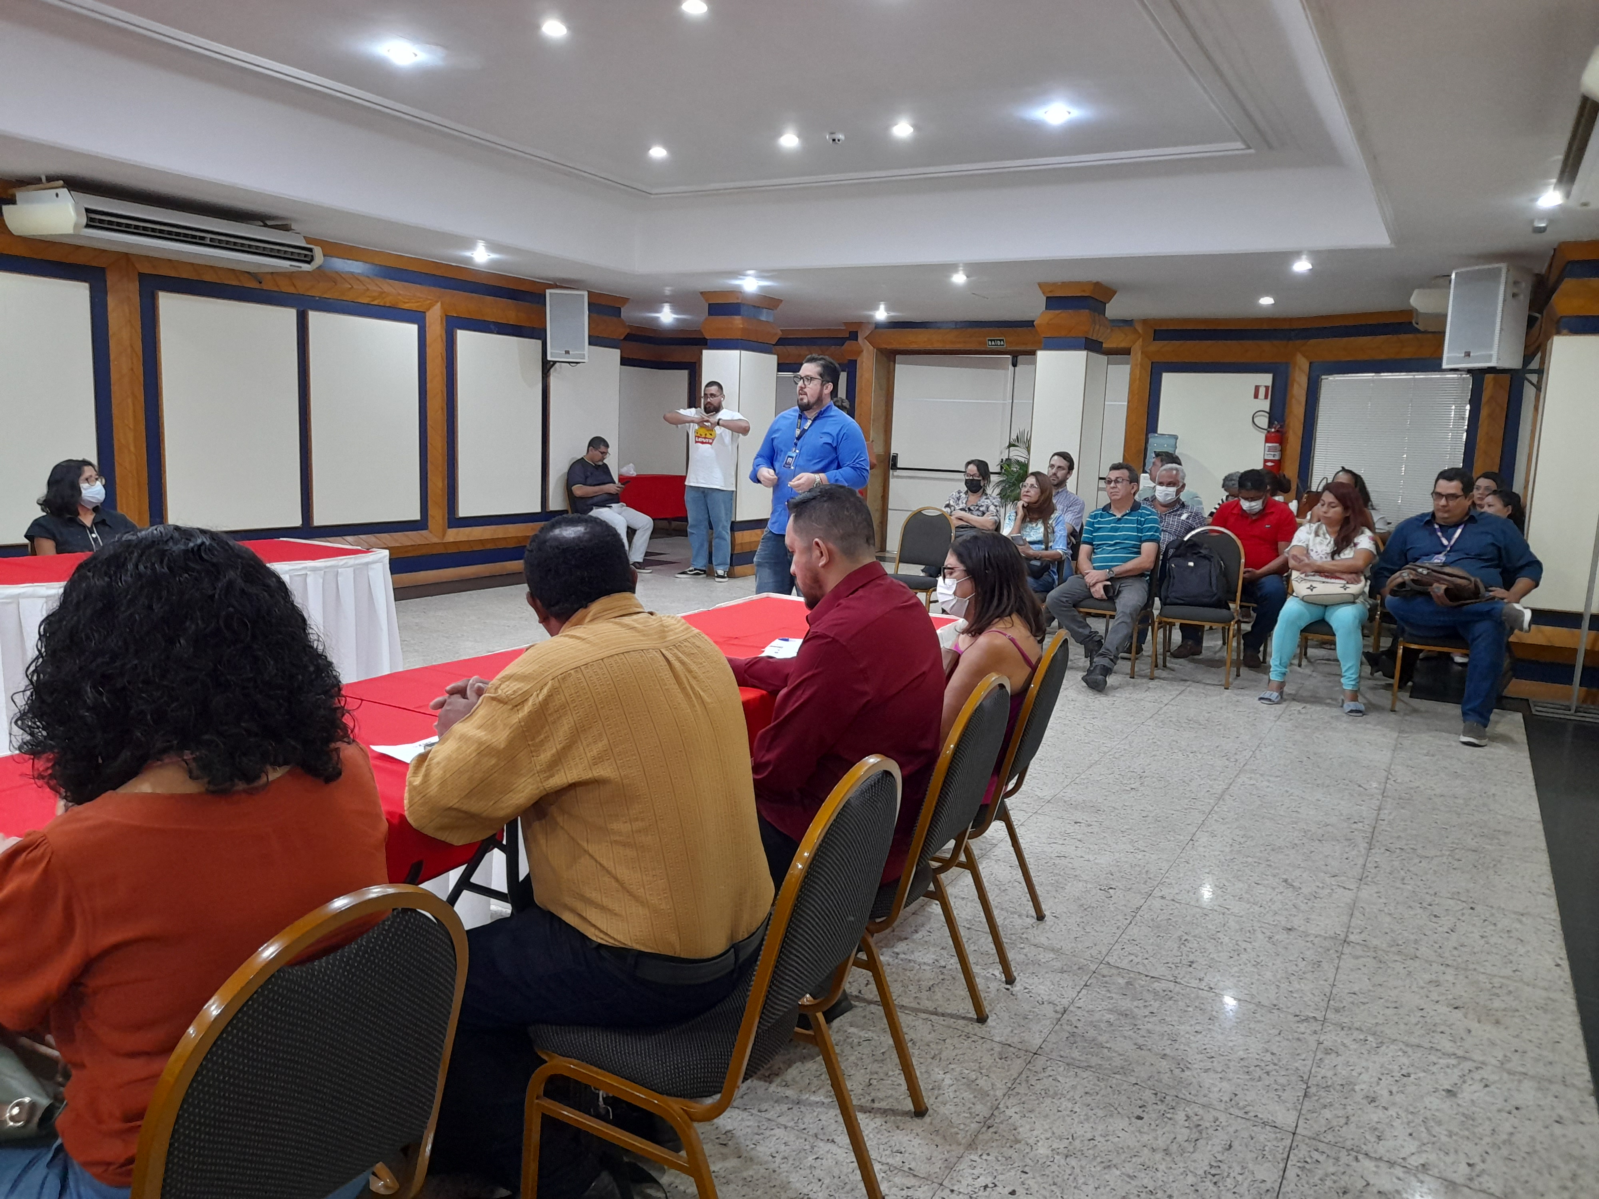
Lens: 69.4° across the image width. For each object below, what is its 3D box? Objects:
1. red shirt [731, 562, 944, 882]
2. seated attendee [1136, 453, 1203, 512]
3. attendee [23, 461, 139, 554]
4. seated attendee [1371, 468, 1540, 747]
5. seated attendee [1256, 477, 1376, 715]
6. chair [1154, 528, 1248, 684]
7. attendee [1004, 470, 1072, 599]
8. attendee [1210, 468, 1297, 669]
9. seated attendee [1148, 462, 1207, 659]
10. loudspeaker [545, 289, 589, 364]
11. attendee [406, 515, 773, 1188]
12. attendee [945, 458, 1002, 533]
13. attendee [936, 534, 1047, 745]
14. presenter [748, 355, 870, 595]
[{"bbox_3d":[0.067,0.258,2.659,0.580,0.700,0.520,7,10,32],"label":"red shirt"},{"bbox_3d":[2.702,-0.431,8.710,0.500,1.320,0.800,7,9,29],"label":"seated attendee"},{"bbox_3d":[-3.216,-0.075,5.358,0.780,1.140,0.480,7,9,29],"label":"attendee"},{"bbox_3d":[3.429,-0.023,6.059,0.800,1.330,1.000,7,9,29],"label":"seated attendee"},{"bbox_3d":[2.960,-0.043,6.528,0.520,1.200,0.850,8,10,34],"label":"seated attendee"},{"bbox_3d":[2.431,0.023,6.959,0.460,0.905,0.550,7,9,29],"label":"chair"},{"bbox_3d":[1.369,-0.206,7.245,0.500,1.176,0.840,9,11,38],"label":"attendee"},{"bbox_3d":[2.960,-0.237,7.670,0.580,1.230,0.860,7,10,29],"label":"attendee"},{"bbox_3d":[2.506,-0.300,7.927,0.540,1.244,0.900,7,10,29],"label":"seated attendee"},{"bbox_3d":[-1.882,-2.217,9.380,0.345,0.585,0.330,2,9,-3],"label":"loudspeaker"},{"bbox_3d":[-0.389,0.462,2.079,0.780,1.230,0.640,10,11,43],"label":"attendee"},{"bbox_3d":[1.218,-0.410,8.536,0.480,1.220,0.800,7,10,32],"label":"attendee"},{"bbox_3d":[0.360,0.359,3.242,0.740,1.155,0.480,6,9,25],"label":"attendee"},{"bbox_3d":[0.037,-0.387,6.121,0.620,1.780,0.460,7,10,31],"label":"presenter"}]

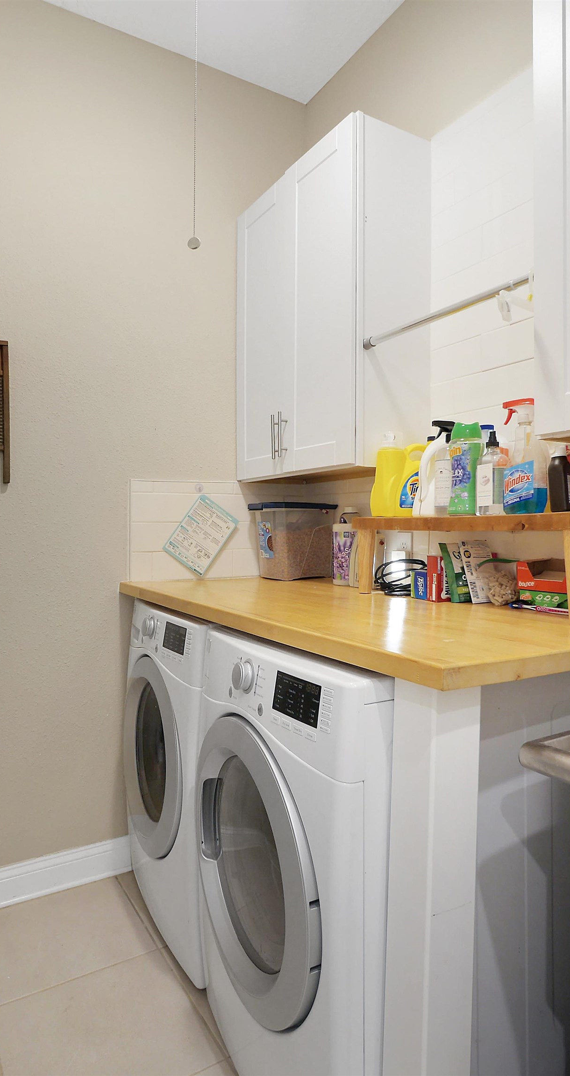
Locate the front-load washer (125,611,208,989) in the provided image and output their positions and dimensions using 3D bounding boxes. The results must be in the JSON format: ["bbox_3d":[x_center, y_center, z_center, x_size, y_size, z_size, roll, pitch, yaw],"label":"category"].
[{"bbox_3d":[-0.142,0.777,2.118,0.750,1.015,0.680,0,1,-33],"label":"front-load washer"}]

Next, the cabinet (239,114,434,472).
[{"bbox_3d":[0.153,-0.758,2.153,0.330,1.066,0.760,0,0,-33],"label":"cabinet"}]

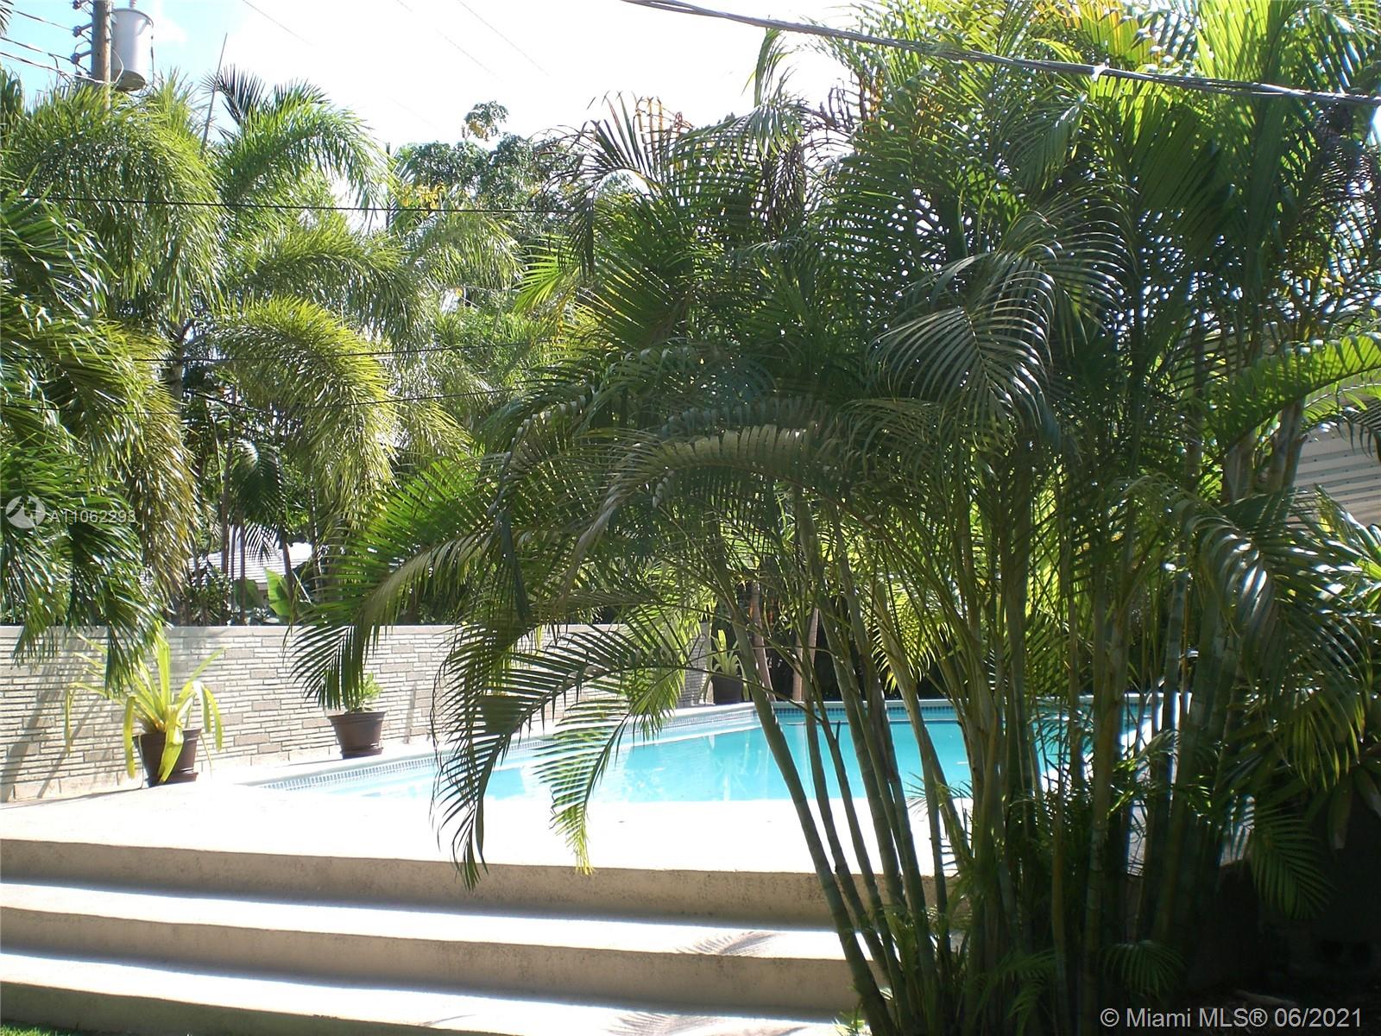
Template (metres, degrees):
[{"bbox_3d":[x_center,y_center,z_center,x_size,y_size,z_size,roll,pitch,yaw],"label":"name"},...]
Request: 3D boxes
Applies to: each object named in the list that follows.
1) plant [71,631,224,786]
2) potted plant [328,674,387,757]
[{"bbox_3d":[-3.523,1.244,9.850,0.960,1.030,0.900,1,-4,-20],"label":"plant"},{"bbox_3d":[-2.591,1.545,11.800,0.460,0.670,0.460,1,-4,-12],"label":"potted plant"}]

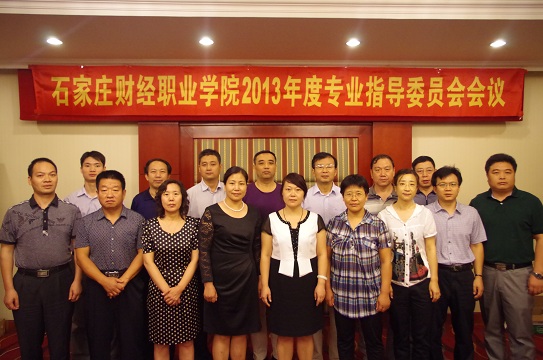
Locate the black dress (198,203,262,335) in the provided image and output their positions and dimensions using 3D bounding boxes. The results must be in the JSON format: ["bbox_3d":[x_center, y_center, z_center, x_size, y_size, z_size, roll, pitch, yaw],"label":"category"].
[{"bbox_3d":[-0.270,0.567,2.680,0.410,0.830,0.260,0,2,-11],"label":"black dress"}]

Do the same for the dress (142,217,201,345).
[{"bbox_3d":[-0.656,0.643,2.680,0.380,0.800,0.250,0,2,-11],"label":"dress"}]

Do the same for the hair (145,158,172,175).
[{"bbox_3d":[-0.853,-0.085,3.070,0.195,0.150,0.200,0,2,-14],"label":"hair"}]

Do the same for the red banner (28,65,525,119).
[{"bbox_3d":[0.092,-0.901,4.150,5.020,0.510,0.050,0,2,-2],"label":"red banner"}]

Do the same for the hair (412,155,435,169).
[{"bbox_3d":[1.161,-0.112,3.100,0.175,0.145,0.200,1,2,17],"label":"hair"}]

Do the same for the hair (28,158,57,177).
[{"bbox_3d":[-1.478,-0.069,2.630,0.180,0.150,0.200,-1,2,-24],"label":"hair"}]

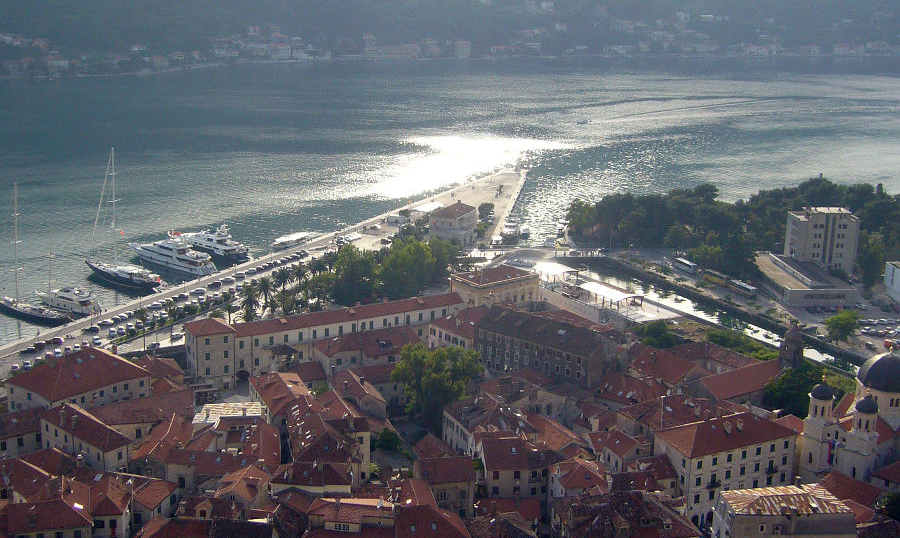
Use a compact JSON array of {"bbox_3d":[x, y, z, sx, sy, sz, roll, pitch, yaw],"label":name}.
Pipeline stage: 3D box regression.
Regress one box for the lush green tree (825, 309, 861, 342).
[{"bbox_3d":[109.620,16.320,338.440,10.300,9.870,9.500,6,14,18],"label":"lush green tree"}]

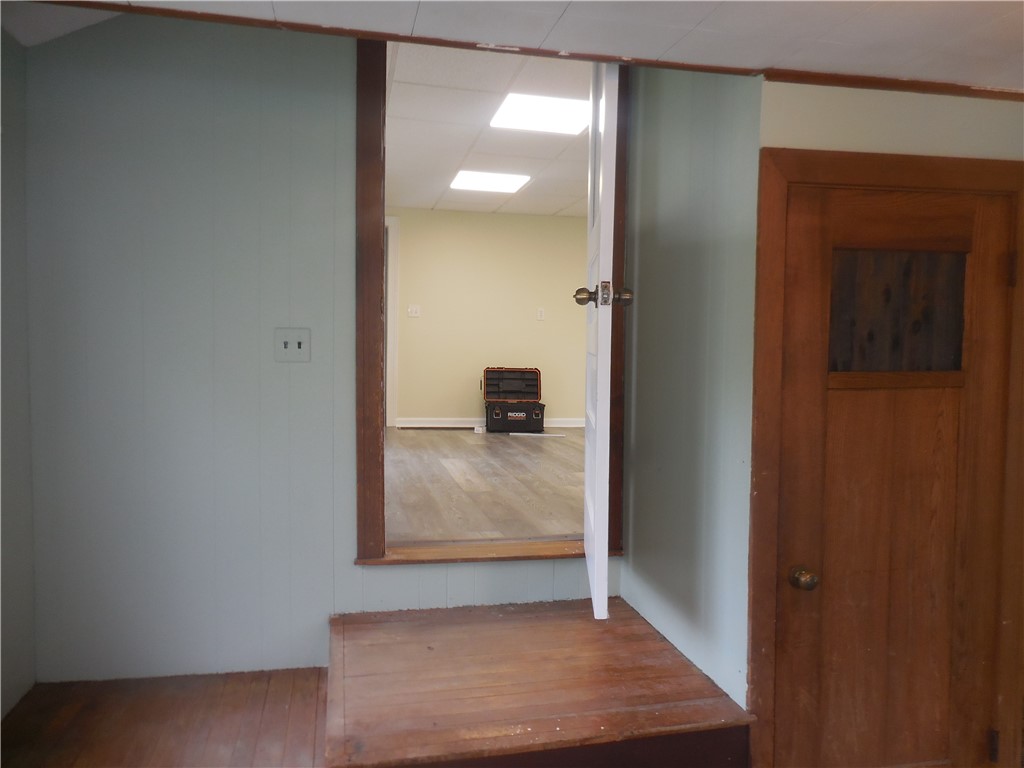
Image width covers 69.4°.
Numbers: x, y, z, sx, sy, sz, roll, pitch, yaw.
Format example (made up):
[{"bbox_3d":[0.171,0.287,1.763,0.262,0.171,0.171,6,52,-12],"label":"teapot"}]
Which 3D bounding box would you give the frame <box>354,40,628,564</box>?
[{"bbox_3d":[-0.065,-0.379,2.738,1.003,2.050,0.140,0,2,-13],"label":"frame"}]

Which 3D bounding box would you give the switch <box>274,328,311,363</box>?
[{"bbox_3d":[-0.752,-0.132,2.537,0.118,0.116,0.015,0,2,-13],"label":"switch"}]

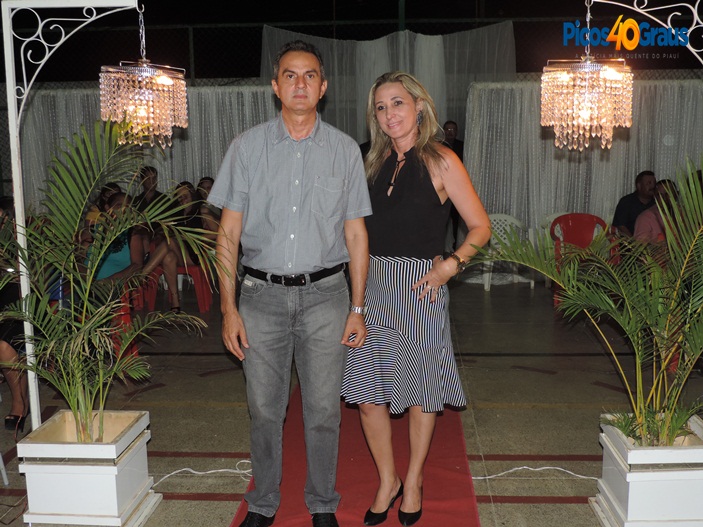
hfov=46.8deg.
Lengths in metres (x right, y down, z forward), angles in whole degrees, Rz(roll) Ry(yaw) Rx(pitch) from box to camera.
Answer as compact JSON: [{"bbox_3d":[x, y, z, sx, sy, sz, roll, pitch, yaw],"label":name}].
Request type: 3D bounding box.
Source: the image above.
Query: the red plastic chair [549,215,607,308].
[{"bbox_3d":[2.084,-0.038,7.370,0.570,0.800,0.560,0,7,9],"label":"red plastic chair"}]

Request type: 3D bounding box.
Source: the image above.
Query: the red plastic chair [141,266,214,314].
[{"bbox_3d":[-1.500,0.015,7.350,0.560,0.800,0.560,-1,7,0],"label":"red plastic chair"}]

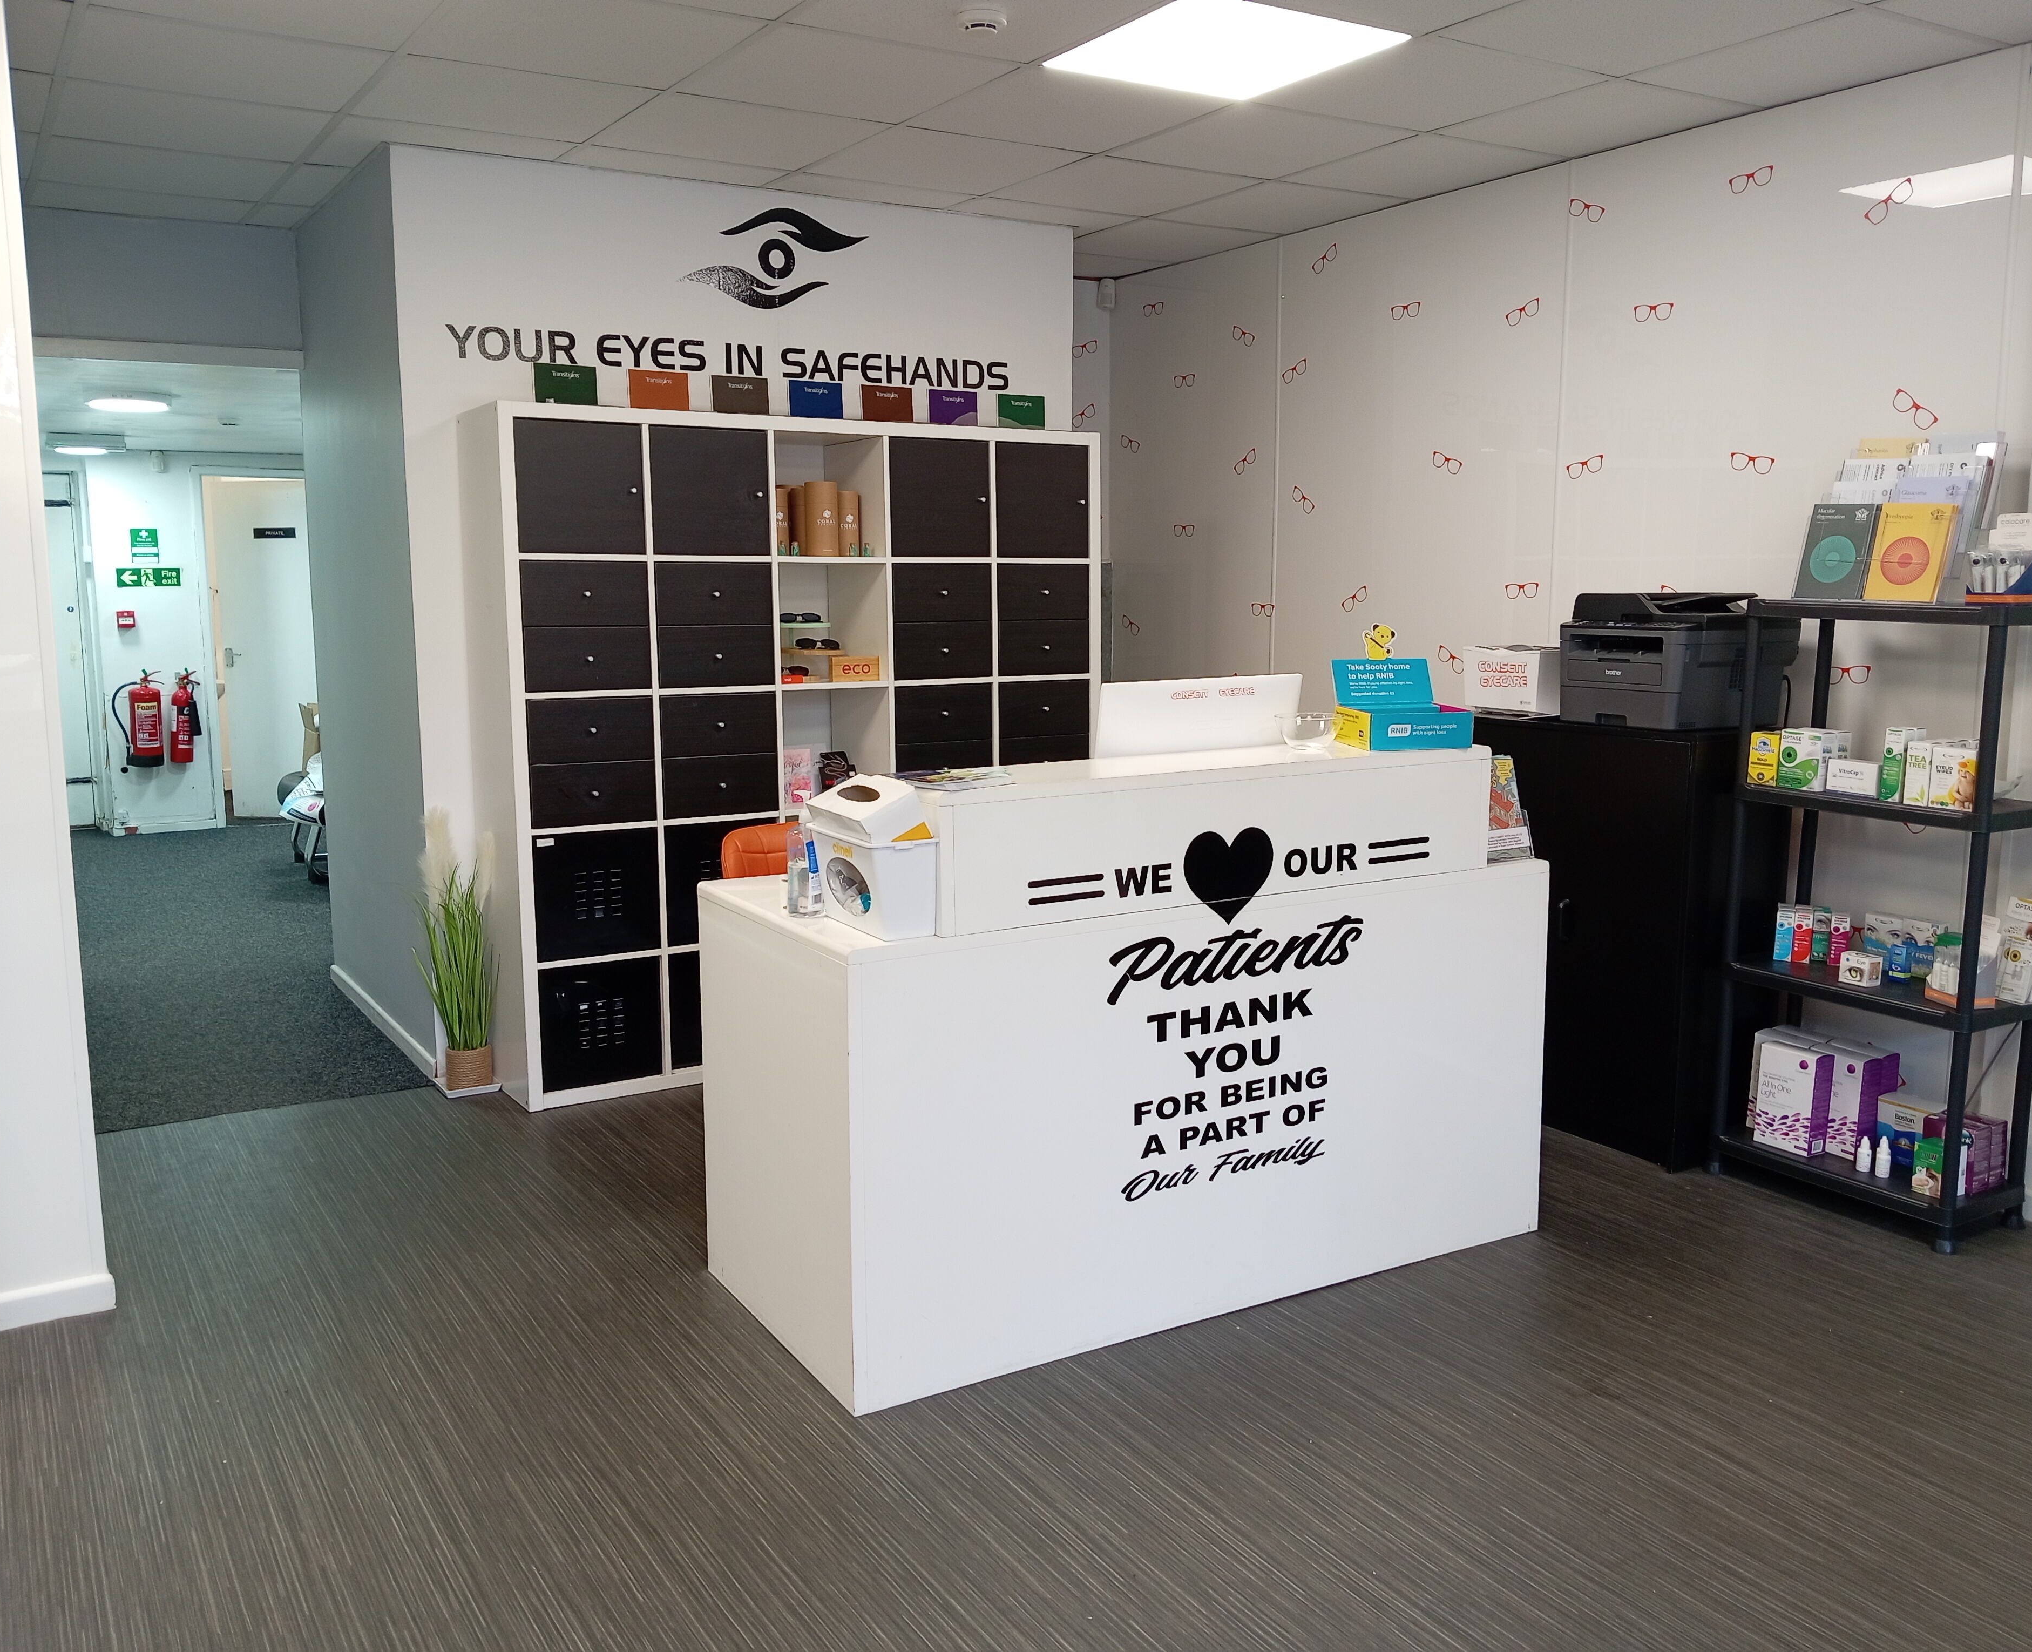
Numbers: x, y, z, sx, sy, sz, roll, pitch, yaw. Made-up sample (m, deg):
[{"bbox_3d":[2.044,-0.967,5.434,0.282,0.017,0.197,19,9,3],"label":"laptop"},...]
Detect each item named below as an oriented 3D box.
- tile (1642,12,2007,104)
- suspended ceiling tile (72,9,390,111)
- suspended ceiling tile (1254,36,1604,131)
[{"bbox_3d":[1.741,-1.687,3.776,0.517,0.020,0.595,-5,10,-31],"label":"tile"},{"bbox_3d":[-1.720,-1.668,3.740,0.592,0.020,0.592,-5,10,-32],"label":"suspended ceiling tile"},{"bbox_3d":[0.950,-1.714,3.986,0.594,0.018,0.594,-6,10,-31],"label":"suspended ceiling tile"}]

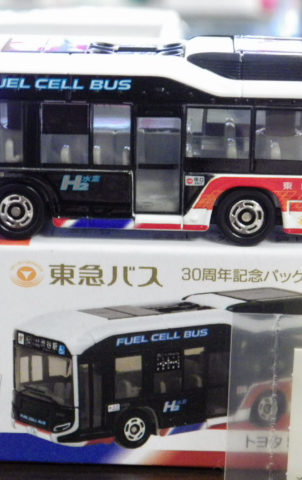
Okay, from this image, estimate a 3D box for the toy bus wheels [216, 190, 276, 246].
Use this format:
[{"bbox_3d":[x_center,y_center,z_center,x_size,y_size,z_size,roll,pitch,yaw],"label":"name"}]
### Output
[{"bbox_3d":[0.016,-0.004,0.213,0.009,0.009,0.004,2,17,4],"label":"toy bus wheels"}]

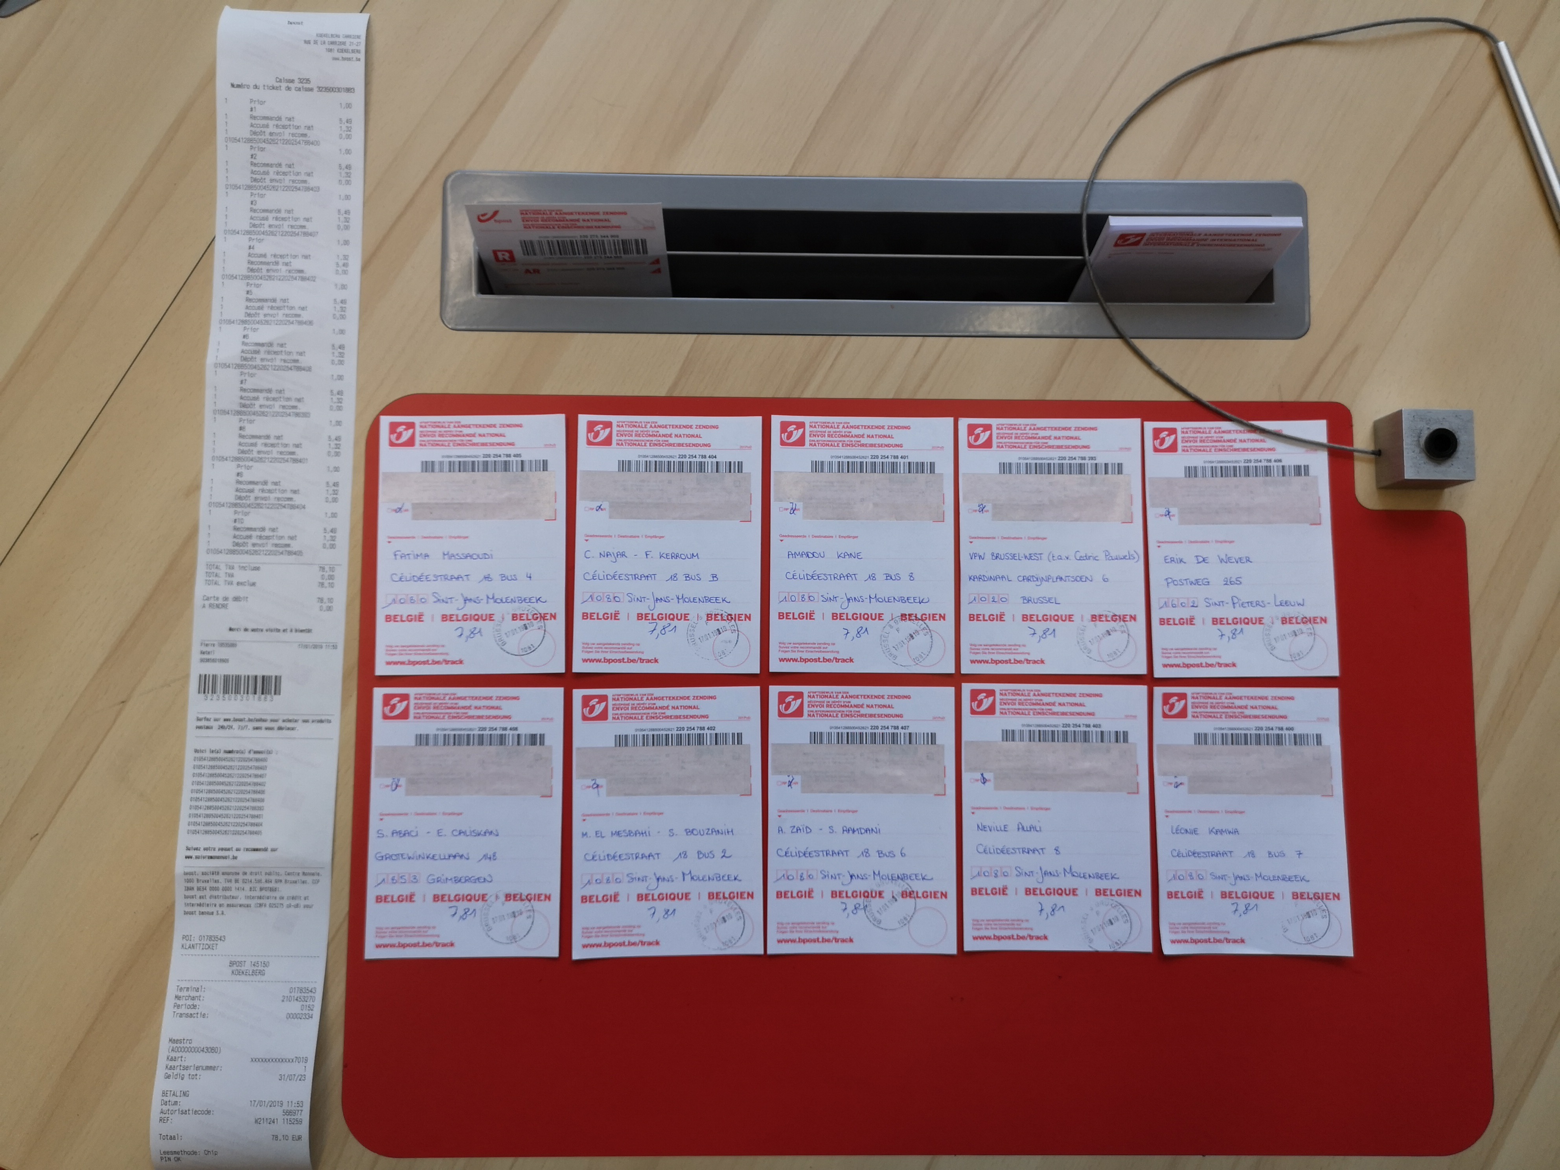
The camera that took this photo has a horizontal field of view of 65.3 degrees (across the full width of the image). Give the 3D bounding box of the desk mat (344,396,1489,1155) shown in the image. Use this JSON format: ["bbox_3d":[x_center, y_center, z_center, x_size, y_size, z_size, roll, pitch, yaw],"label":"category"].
[{"bbox_3d":[0.079,0.102,0.683,0.629,0.003,0.419,0,85,-1],"label":"desk mat"}]

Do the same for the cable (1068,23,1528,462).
[{"bbox_3d":[0.309,-0.205,0.709,0.262,0.019,0.262,0,85,-1],"label":"cable"}]

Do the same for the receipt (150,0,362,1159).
[{"bbox_3d":[-0.286,-0.001,0.678,0.087,0.020,0.670,1,85,-1],"label":"receipt"}]

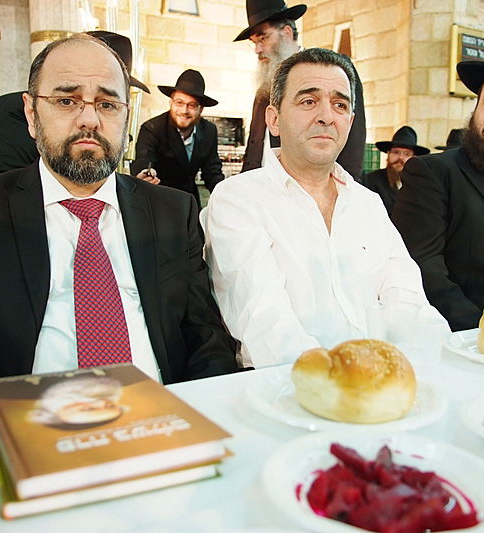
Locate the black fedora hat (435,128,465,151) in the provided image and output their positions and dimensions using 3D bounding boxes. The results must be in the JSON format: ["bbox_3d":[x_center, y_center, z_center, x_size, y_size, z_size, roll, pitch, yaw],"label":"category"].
[{"bbox_3d":[1.506,-0.879,4.000,0.330,0.140,0.360,1,7,0],"label":"black fedora hat"}]

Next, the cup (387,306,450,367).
[{"bbox_3d":[0.299,0.116,0.964,0.075,0.080,0.075,1,7,0],"label":"cup"}]

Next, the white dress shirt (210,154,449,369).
[{"bbox_3d":[0.161,0.045,1.180,0.500,0.562,0.360,-1,8,-19],"label":"white dress shirt"}]

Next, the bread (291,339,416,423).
[{"bbox_3d":[0.134,0.130,0.729,0.147,0.090,0.120,1,7,0],"label":"bread"}]

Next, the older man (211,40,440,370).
[{"bbox_3d":[0.182,0.216,1.125,0.540,1.298,0.750,-1,8,-19],"label":"older man"}]

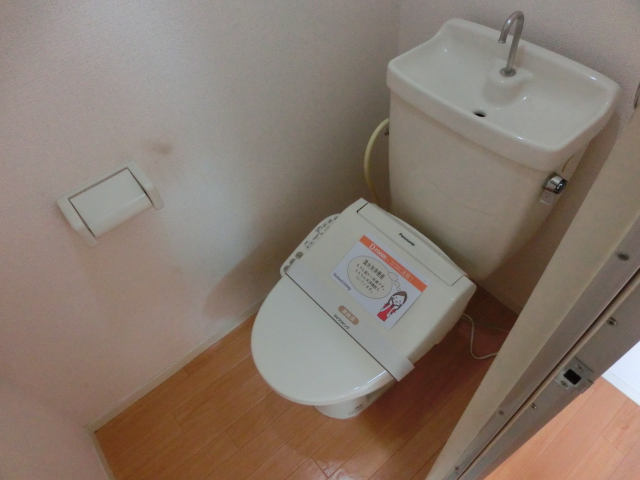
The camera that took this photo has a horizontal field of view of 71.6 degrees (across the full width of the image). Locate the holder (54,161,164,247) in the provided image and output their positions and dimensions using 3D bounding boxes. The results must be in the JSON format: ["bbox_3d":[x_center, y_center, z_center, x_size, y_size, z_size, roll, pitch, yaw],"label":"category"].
[{"bbox_3d":[-0.409,-0.071,0.878,0.163,0.086,0.073,-35,57,-20],"label":"holder"}]

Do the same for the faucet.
[{"bbox_3d":[0.381,-0.387,0.890,0.080,0.135,0.034,-35,57,-20],"label":"faucet"}]

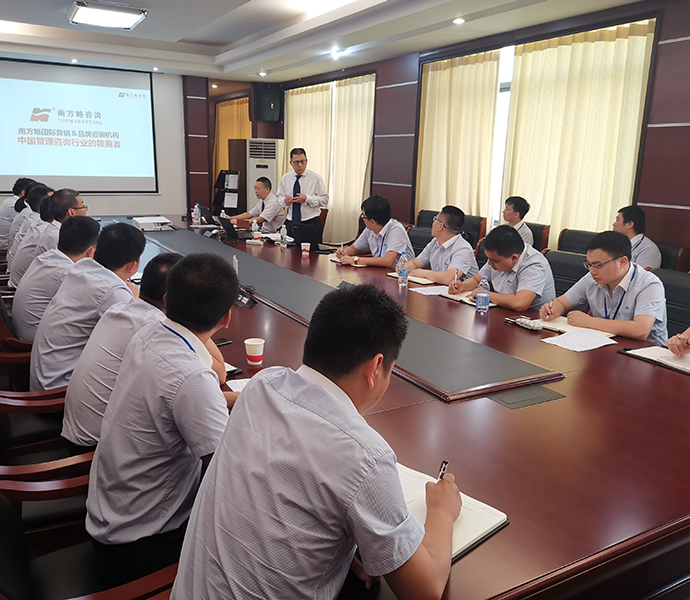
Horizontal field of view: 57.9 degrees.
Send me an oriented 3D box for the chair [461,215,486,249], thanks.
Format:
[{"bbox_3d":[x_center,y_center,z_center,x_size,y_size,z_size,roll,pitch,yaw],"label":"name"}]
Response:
[{"bbox_3d":[0.962,-0.322,6.228,0.660,1.030,0.620,-6,14,-30],"label":"chair"}]

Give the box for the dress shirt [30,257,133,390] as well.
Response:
[{"bbox_3d":[-1.044,0.122,2.550,0.420,0.620,0.470,-6,14,-29],"label":"dress shirt"}]

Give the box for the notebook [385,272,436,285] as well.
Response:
[{"bbox_3d":[0.470,-0.160,4.324,0.230,0.020,0.370,-6,14,-29],"label":"notebook"}]

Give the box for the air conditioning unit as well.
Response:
[{"bbox_3d":[-1.304,-1.607,9.881,0.480,1.830,0.340,-1,13,-12],"label":"air conditioning unit"}]

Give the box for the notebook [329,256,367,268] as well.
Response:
[{"bbox_3d":[0.070,-0.293,4.790,0.225,0.020,0.360,-6,14,-30],"label":"notebook"}]

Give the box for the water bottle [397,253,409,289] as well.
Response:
[{"bbox_3d":[0.374,-0.196,3.935,0.064,0.216,0.064,-6,14,-30],"label":"water bottle"}]

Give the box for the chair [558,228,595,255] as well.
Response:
[{"bbox_3d":[1.685,-0.029,4.994,0.660,1.030,0.620,-6,14,-30],"label":"chair"}]

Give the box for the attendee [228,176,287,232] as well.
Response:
[{"bbox_3d":[-1.061,-0.790,7.452,0.720,1.310,0.520,-6,14,-29],"label":"attendee"}]

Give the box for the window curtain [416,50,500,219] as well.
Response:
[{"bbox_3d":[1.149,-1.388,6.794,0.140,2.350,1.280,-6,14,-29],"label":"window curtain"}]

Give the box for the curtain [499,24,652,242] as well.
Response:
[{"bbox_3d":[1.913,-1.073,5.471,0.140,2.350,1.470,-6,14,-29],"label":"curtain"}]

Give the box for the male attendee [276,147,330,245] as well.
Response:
[{"bbox_3d":[-0.479,-0.770,6.673,0.530,1.650,0.360,4,13,10],"label":"male attendee"}]

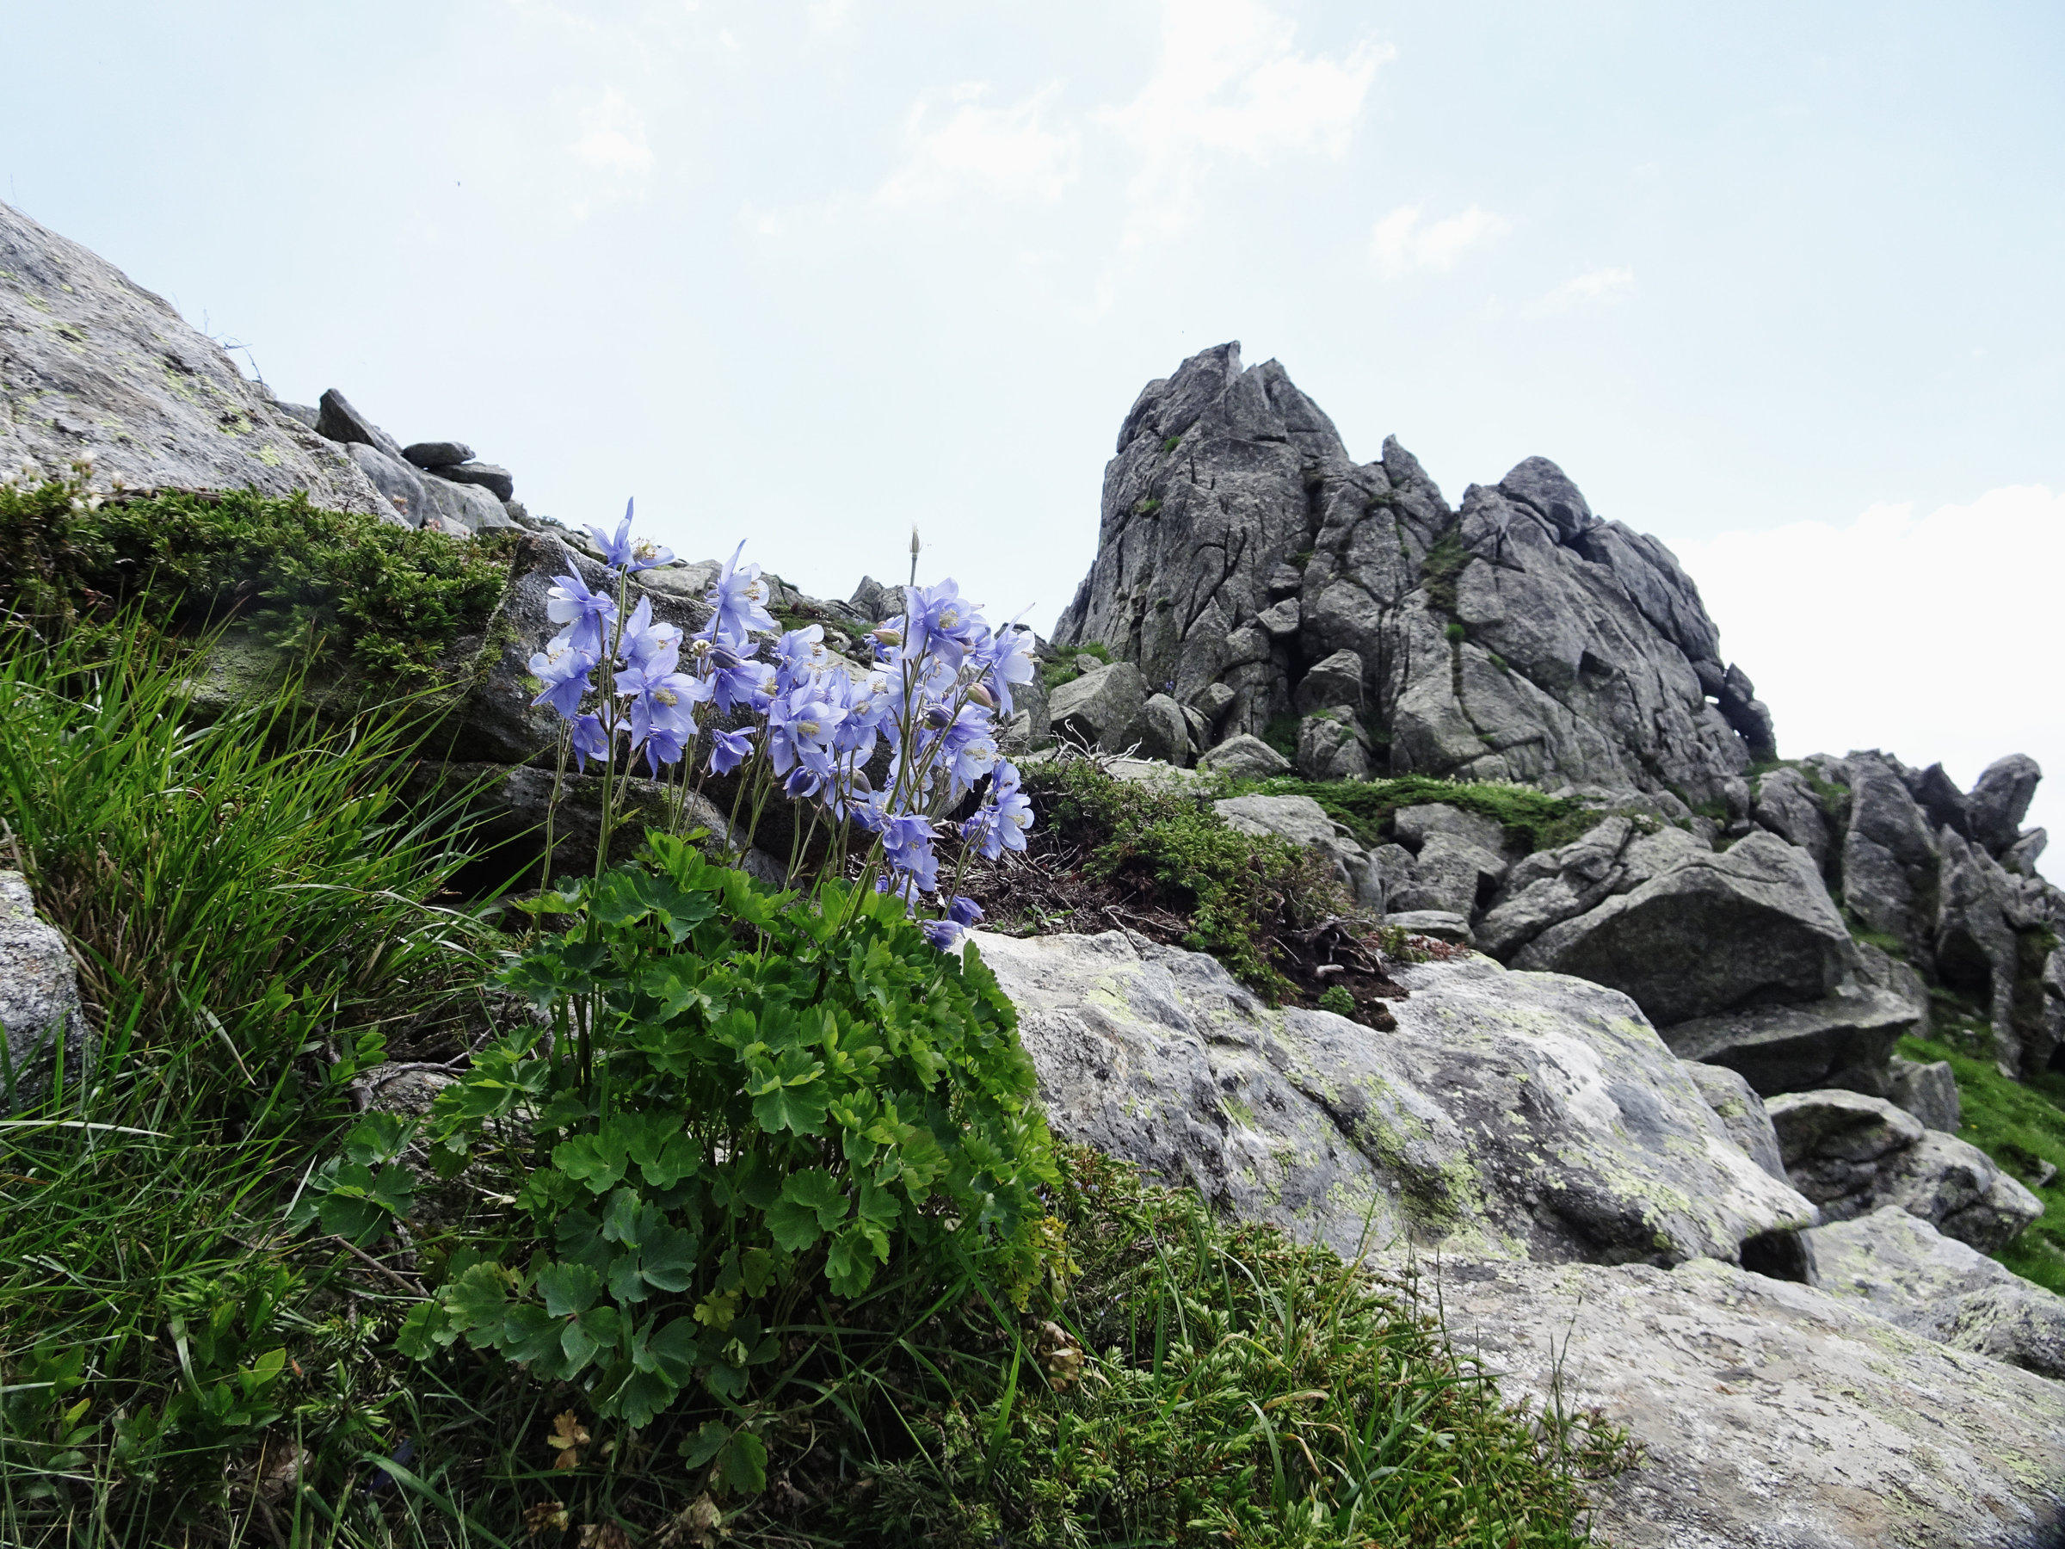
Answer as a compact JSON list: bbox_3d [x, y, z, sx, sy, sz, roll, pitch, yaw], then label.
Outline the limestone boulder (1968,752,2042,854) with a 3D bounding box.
[{"bbox_3d":[6.449,0.193,9.500,0.492,0.674,0.468,-3,-5,34],"label":"limestone boulder"}]

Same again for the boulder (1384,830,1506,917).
[{"bbox_3d":[1.875,0.450,6.500,0.549,0.395,0.467,-1,-4,16],"label":"boulder"}]

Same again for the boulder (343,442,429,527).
[{"bbox_3d":[-1.895,-0.849,4.200,0.268,0.246,0.268,2,-4,-25],"label":"boulder"}]

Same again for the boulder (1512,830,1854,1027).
[{"bbox_3d":[2.501,0.592,5.500,1.314,0.733,0.985,-2,-4,24],"label":"boulder"}]

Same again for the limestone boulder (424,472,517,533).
[{"bbox_3d":[-1.691,-0.819,4.300,0.300,0.208,0.270,2,-4,-22],"label":"limestone boulder"}]

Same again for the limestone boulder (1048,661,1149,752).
[{"bbox_3d":[0.439,-0.450,9.500,0.674,0.610,0.607,0,-4,3],"label":"limestone boulder"}]

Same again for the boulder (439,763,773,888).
[{"bbox_3d":[-0.443,0.052,1.500,0.374,0.130,0.243,1,-4,-16],"label":"boulder"}]

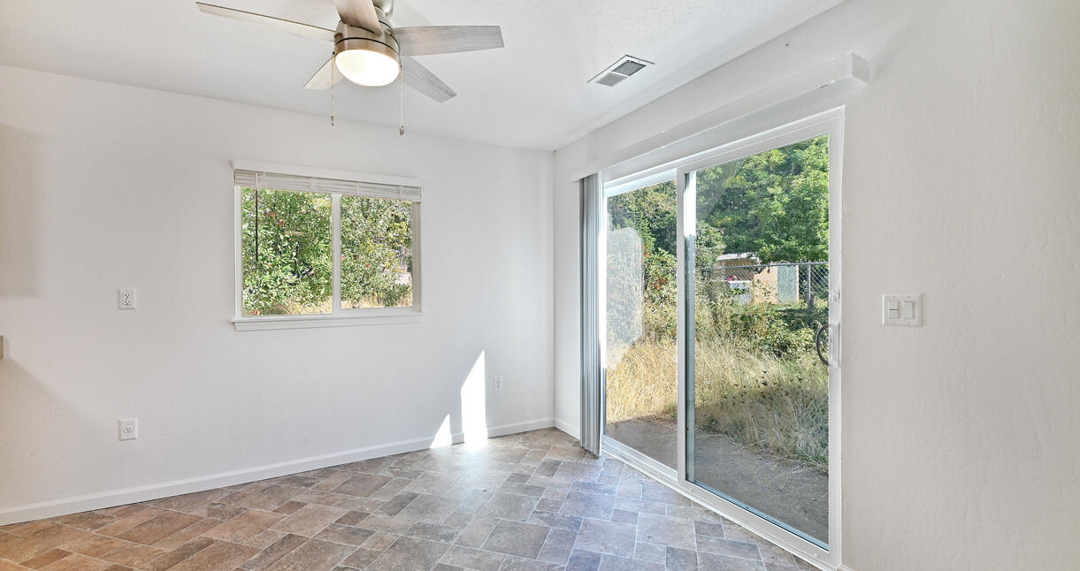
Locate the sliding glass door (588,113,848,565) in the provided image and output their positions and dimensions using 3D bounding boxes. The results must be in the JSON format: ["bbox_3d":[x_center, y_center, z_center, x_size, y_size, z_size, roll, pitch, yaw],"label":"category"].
[{"bbox_3d":[0.875,0.249,2.541,0.110,2.010,1.750,0,0,-30],"label":"sliding glass door"}]

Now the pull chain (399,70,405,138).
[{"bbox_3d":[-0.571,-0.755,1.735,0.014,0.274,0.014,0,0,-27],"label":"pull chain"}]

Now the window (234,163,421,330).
[{"bbox_3d":[-1.433,-0.255,2.958,1.175,1.085,0.100,0,0,-27],"label":"window"}]

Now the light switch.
[{"bbox_3d":[1.362,0.092,1.580,0.014,0.118,0.117,0,0,-30],"label":"light switch"}]

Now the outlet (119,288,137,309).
[{"bbox_3d":[-2.395,0.082,2.444,0.071,0.114,0.010,0,0,-27],"label":"outlet"}]

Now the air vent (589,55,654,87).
[{"bbox_3d":[0.447,-1.171,2.346,0.198,0.020,0.340,0,0,-30],"label":"air vent"}]

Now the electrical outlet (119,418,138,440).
[{"bbox_3d":[-2.390,0.838,2.445,0.071,0.115,0.010,0,0,-27],"label":"electrical outlet"}]

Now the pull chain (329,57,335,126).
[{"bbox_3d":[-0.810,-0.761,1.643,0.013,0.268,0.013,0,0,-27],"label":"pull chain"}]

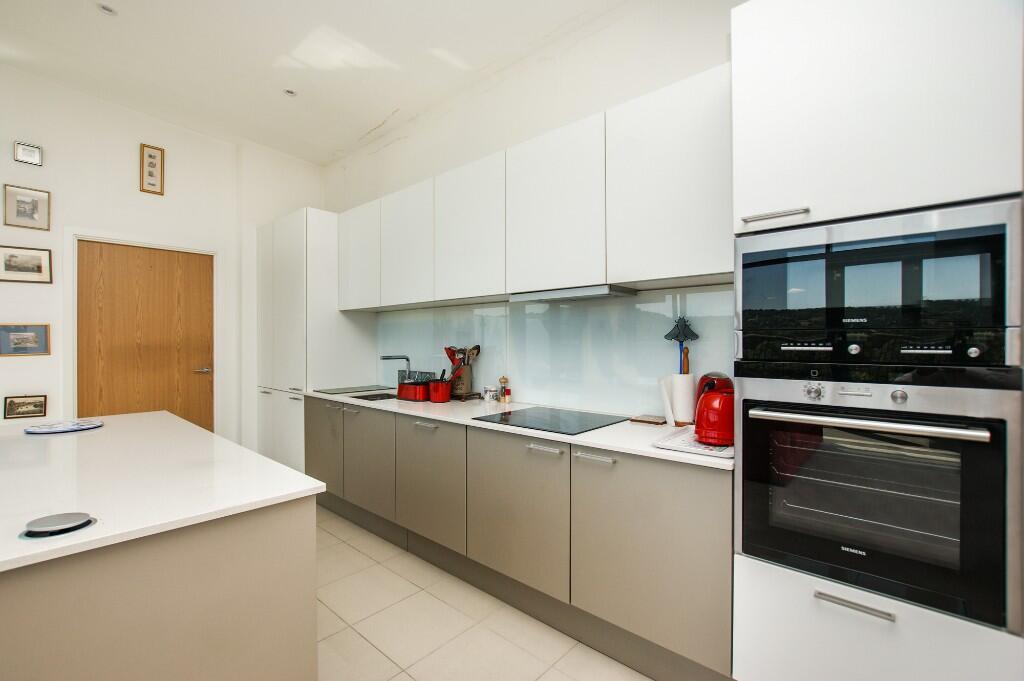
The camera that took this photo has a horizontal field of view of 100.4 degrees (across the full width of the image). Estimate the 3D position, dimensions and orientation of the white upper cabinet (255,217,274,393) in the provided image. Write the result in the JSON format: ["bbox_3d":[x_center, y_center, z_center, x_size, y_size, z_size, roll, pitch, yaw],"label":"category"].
[{"bbox_3d":[-2.005,-0.302,3.999,0.360,1.433,0.578,0,0,40],"label":"white upper cabinet"}]

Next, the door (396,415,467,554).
[{"bbox_3d":[-0.446,0.743,2.315,0.597,0.645,0.028,0,0,40],"label":"door"}]

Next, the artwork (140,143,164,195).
[{"bbox_3d":[-2.904,-1.381,3.451,0.022,0.380,0.144,0,0,40],"label":"artwork"}]

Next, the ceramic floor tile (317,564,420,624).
[{"bbox_3d":[-0.729,1.263,2.138,0.395,0.010,0.395,0,0,40],"label":"ceramic floor tile"}]

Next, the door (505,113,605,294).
[{"bbox_3d":[0.202,-0.642,2.131,0.597,0.784,0.024,0,0,40],"label":"door"}]

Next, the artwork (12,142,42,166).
[{"bbox_3d":[-3.273,-1.262,2.887,0.020,0.128,0.122,0,0,40],"label":"artwork"}]

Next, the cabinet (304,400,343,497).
[{"bbox_3d":[-1.187,0.748,3.297,0.597,0.645,0.560,0,0,40],"label":"cabinet"}]

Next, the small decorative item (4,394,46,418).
[{"bbox_3d":[-3.276,0.449,2.876,0.020,0.139,0.185,0,0,40],"label":"small decorative item"}]

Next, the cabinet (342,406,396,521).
[{"bbox_3d":[-0.729,0.746,2.910,0.597,0.645,0.560,0,0,40],"label":"cabinet"}]

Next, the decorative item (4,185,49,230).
[{"bbox_3d":[-3.334,-0.910,2.938,0.022,0.277,0.209,0,0,40],"label":"decorative item"}]

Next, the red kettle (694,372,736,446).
[{"bbox_3d":[0.802,0.253,1.652,0.188,0.247,0.210,0,0,40],"label":"red kettle"}]

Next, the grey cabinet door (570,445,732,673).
[{"bbox_3d":[0.471,0.739,1.541,0.597,0.645,0.028,0,0,40],"label":"grey cabinet door"}]

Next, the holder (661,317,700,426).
[{"bbox_3d":[0.772,0.146,1.964,0.160,0.476,0.140,0,0,40],"label":"holder"}]

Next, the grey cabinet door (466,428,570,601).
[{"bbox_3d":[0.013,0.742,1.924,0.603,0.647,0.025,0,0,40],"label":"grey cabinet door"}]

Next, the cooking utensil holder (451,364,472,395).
[{"bbox_3d":[-0.333,0.263,2.870,0.134,0.190,0.134,0,0,0],"label":"cooking utensil holder"}]

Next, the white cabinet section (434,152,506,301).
[{"bbox_3d":[-0.152,-0.640,2.643,0.600,0.780,0.345,0,0,40],"label":"white cabinet section"}]

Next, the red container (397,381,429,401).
[{"bbox_3d":[-0.626,0.339,2.890,0.240,0.105,0.170,0,0,40],"label":"red container"}]

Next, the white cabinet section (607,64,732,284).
[{"bbox_3d":[0.763,-0.644,1.874,0.590,0.780,0.345,0,0,40],"label":"white cabinet section"}]

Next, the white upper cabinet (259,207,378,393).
[{"bbox_3d":[-1.743,-0.306,3.797,0.980,1.428,0.608,0,0,40],"label":"white upper cabinet"}]

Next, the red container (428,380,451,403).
[{"bbox_3d":[-0.473,0.333,2.820,0.140,0.138,0.140,0,-1,0],"label":"red container"}]

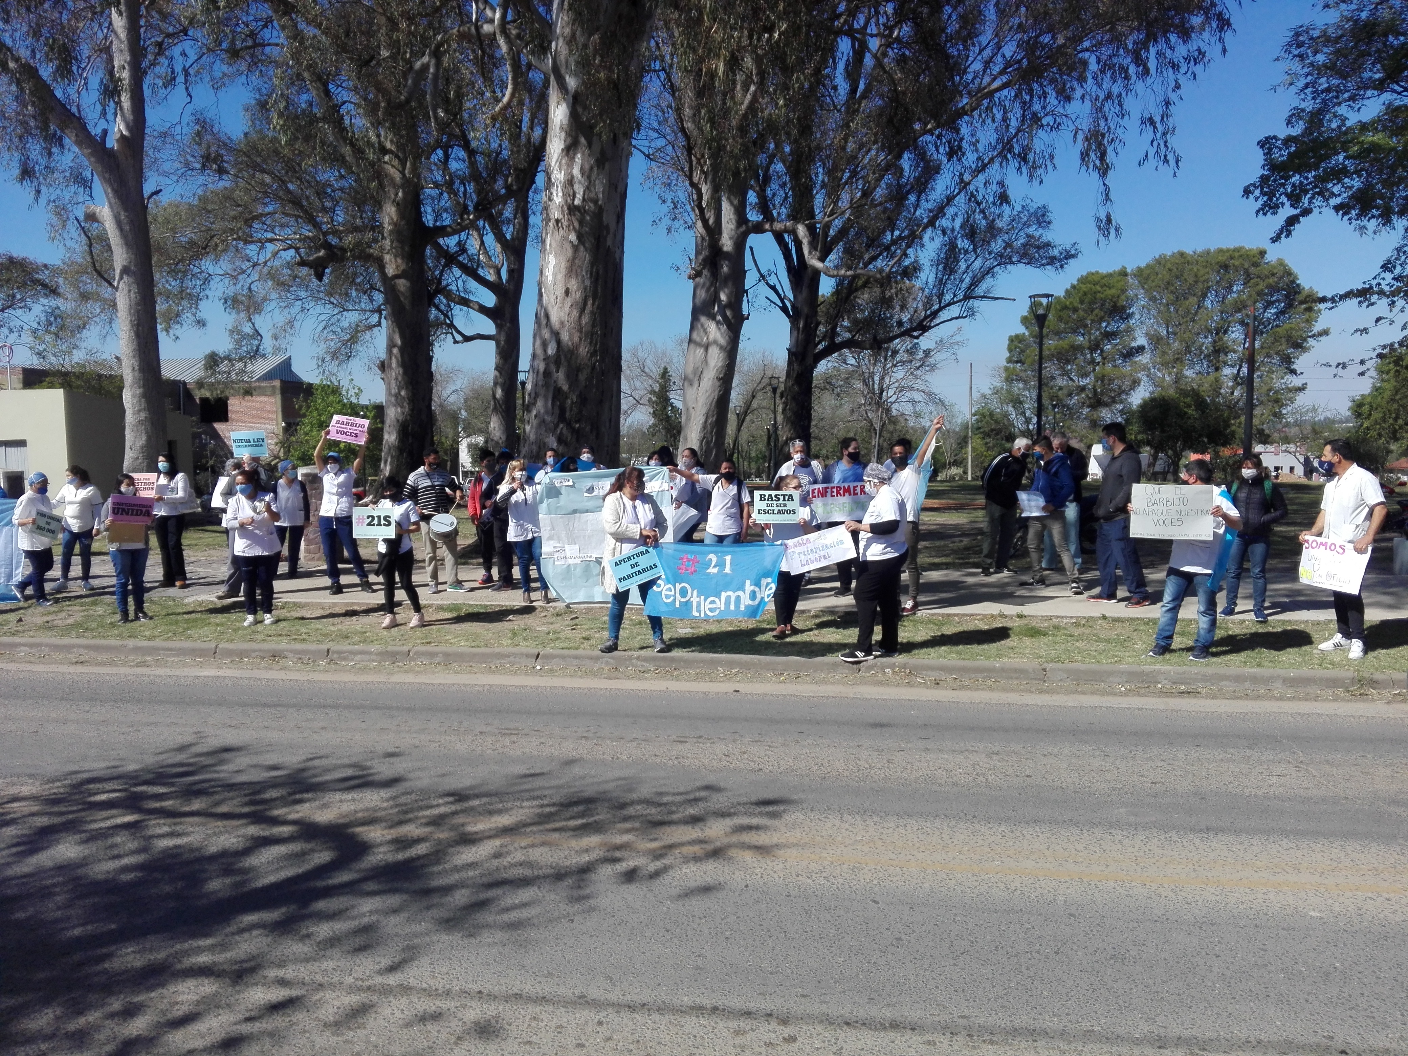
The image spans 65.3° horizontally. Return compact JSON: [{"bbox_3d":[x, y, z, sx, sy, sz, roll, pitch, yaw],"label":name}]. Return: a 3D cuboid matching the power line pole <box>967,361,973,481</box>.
[{"bbox_3d":[14.602,-5.812,60.242,0.180,6.600,0.180,0,4,0],"label":"power line pole"}]

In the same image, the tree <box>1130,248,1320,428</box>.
[{"bbox_3d":[33.923,-10.770,71.545,12.400,14.840,11.000,0,4,0],"label":"tree"}]

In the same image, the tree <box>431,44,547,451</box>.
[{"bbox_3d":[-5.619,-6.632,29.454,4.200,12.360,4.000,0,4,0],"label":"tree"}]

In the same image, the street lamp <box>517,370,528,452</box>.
[{"bbox_3d":[-7.416,-4.044,45.180,0.500,4.910,0.500,0,4,0],"label":"street lamp"}]

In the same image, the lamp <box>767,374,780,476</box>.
[{"bbox_3d":[3.153,-4.346,49.180,0.500,4.920,0.500,0,4,0],"label":"lamp"}]

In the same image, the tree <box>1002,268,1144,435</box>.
[{"bbox_3d":[22.210,-9.333,66.464,8.600,12.640,8.200,0,4,0],"label":"tree"}]

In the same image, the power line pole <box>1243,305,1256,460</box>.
[{"bbox_3d":[13.480,-2.944,27.187,0.210,5.110,0.210,0,4,0],"label":"power line pole"}]

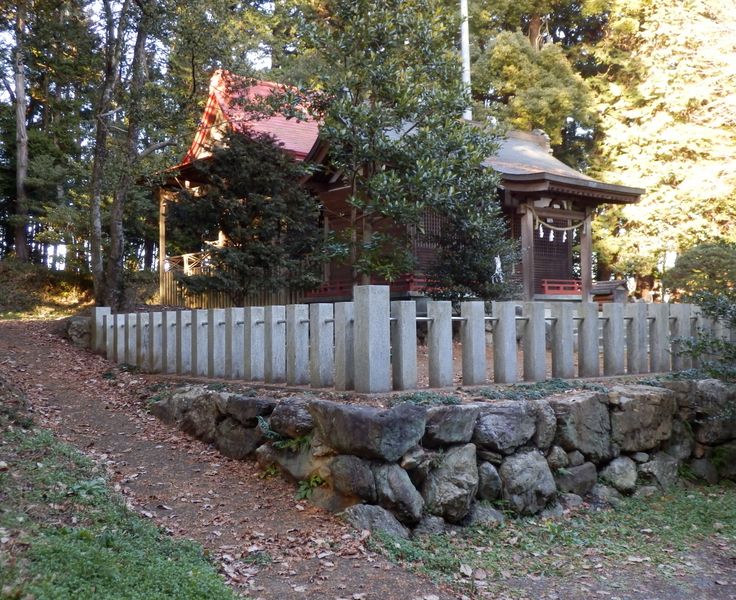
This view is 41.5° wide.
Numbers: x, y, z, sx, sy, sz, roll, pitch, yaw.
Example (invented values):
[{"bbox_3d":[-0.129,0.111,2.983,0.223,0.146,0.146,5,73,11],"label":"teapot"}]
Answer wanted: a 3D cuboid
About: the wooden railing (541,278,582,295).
[{"bbox_3d":[4.058,-0.270,20.300,1.250,0.330,0.140,1,-2,-39],"label":"wooden railing"}]

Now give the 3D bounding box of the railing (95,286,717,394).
[{"bbox_3d":[0.105,0.460,13.044,5.980,0.916,7.650,1,-2,-37],"label":"railing"}]

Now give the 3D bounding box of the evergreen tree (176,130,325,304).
[{"bbox_3d":[-2.320,-1.439,19.000,2.850,3.750,2.800,-1,-2,0],"label":"evergreen tree"}]

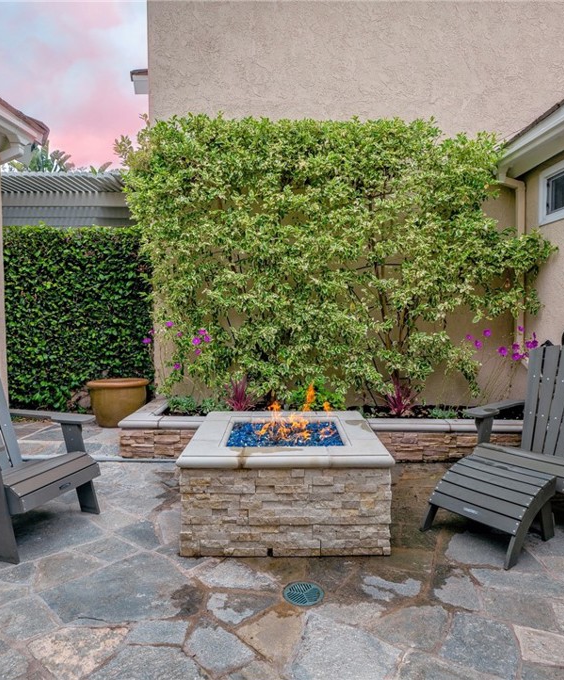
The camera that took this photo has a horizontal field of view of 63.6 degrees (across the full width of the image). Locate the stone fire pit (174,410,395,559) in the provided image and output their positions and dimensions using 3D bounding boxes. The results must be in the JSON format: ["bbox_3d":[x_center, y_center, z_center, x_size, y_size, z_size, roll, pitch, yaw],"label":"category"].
[{"bbox_3d":[0.024,0.776,2.667,1.041,0.488,1.035,0,4,0],"label":"stone fire pit"}]

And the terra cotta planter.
[{"bbox_3d":[-1.684,0.627,4.740,0.643,0.440,0.643,0,4,0],"label":"terra cotta planter"}]

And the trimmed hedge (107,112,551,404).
[{"bbox_3d":[0.457,-0.713,4.327,3.915,2.630,0.595,0,4,0],"label":"trimmed hedge"}]

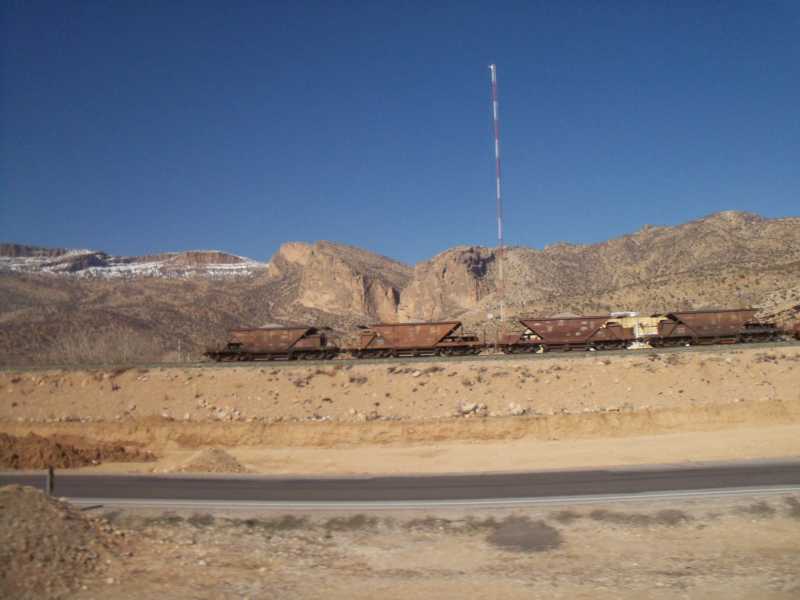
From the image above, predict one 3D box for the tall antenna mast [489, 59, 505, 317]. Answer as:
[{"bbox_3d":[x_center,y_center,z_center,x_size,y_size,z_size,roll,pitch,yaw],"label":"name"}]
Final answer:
[{"bbox_3d":[14.988,-15.051,123.052,0.700,42.090,0.600,-2,-3,0],"label":"tall antenna mast"}]

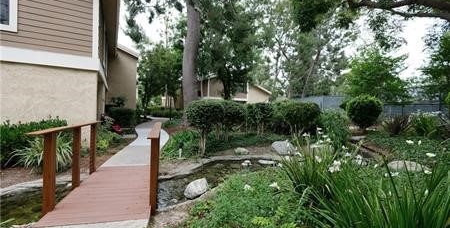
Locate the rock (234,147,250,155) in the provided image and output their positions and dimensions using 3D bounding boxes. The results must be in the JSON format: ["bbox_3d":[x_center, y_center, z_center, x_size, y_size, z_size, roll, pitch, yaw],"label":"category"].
[{"bbox_3d":[0.600,1.280,6.500,0.500,0.260,0.380,0,0,0],"label":"rock"}]

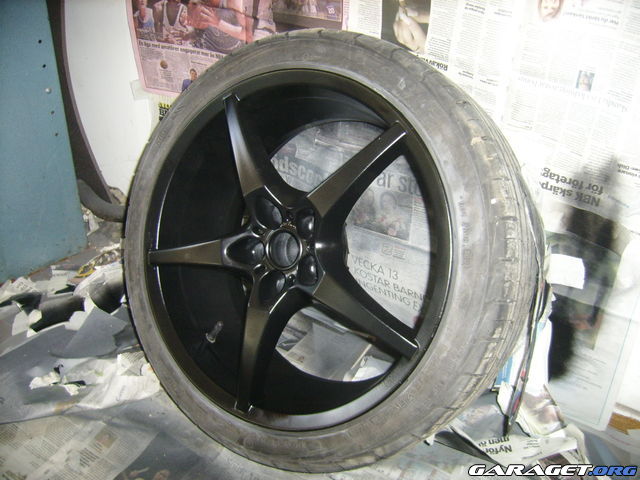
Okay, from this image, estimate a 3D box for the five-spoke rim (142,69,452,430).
[{"bbox_3d":[-0.004,0.013,0.993,0.500,0.500,0.210,13,7,29],"label":"five-spoke rim"}]

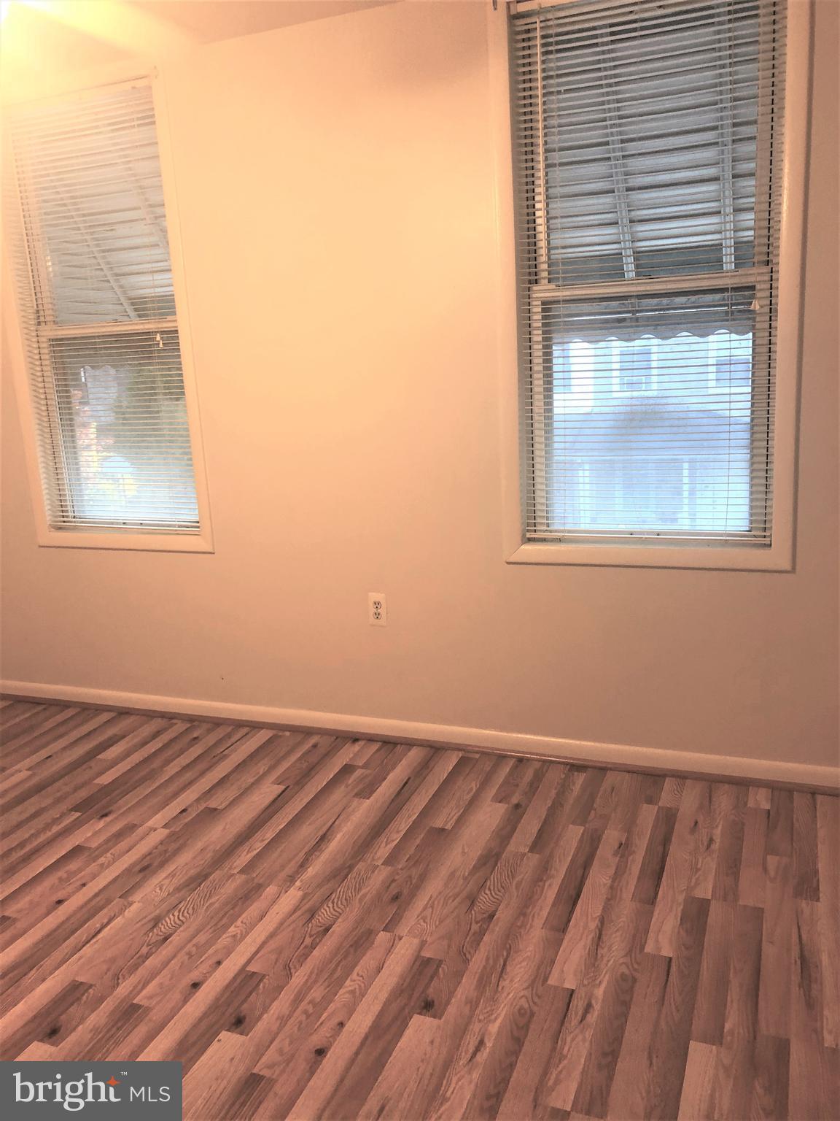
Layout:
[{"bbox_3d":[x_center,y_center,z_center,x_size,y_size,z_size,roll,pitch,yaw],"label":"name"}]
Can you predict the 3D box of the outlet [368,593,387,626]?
[{"bbox_3d":[-0.153,0.175,3.222,0.070,0.117,0.009,2,14,22],"label":"outlet"}]

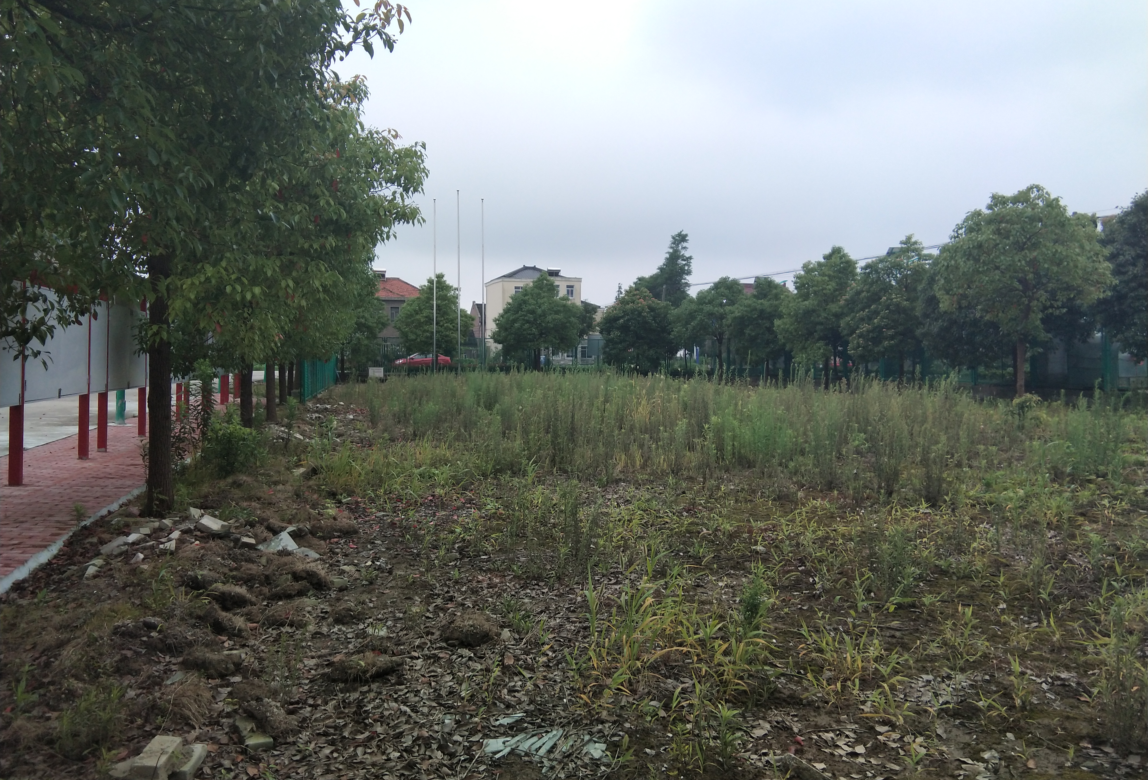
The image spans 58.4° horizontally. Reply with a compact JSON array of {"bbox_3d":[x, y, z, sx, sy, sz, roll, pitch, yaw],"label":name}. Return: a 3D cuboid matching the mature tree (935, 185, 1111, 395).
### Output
[{"bbox_3d":[14.845,-3.244,34.000,5.800,7.150,5.600,0,2,0],"label":"mature tree"}]

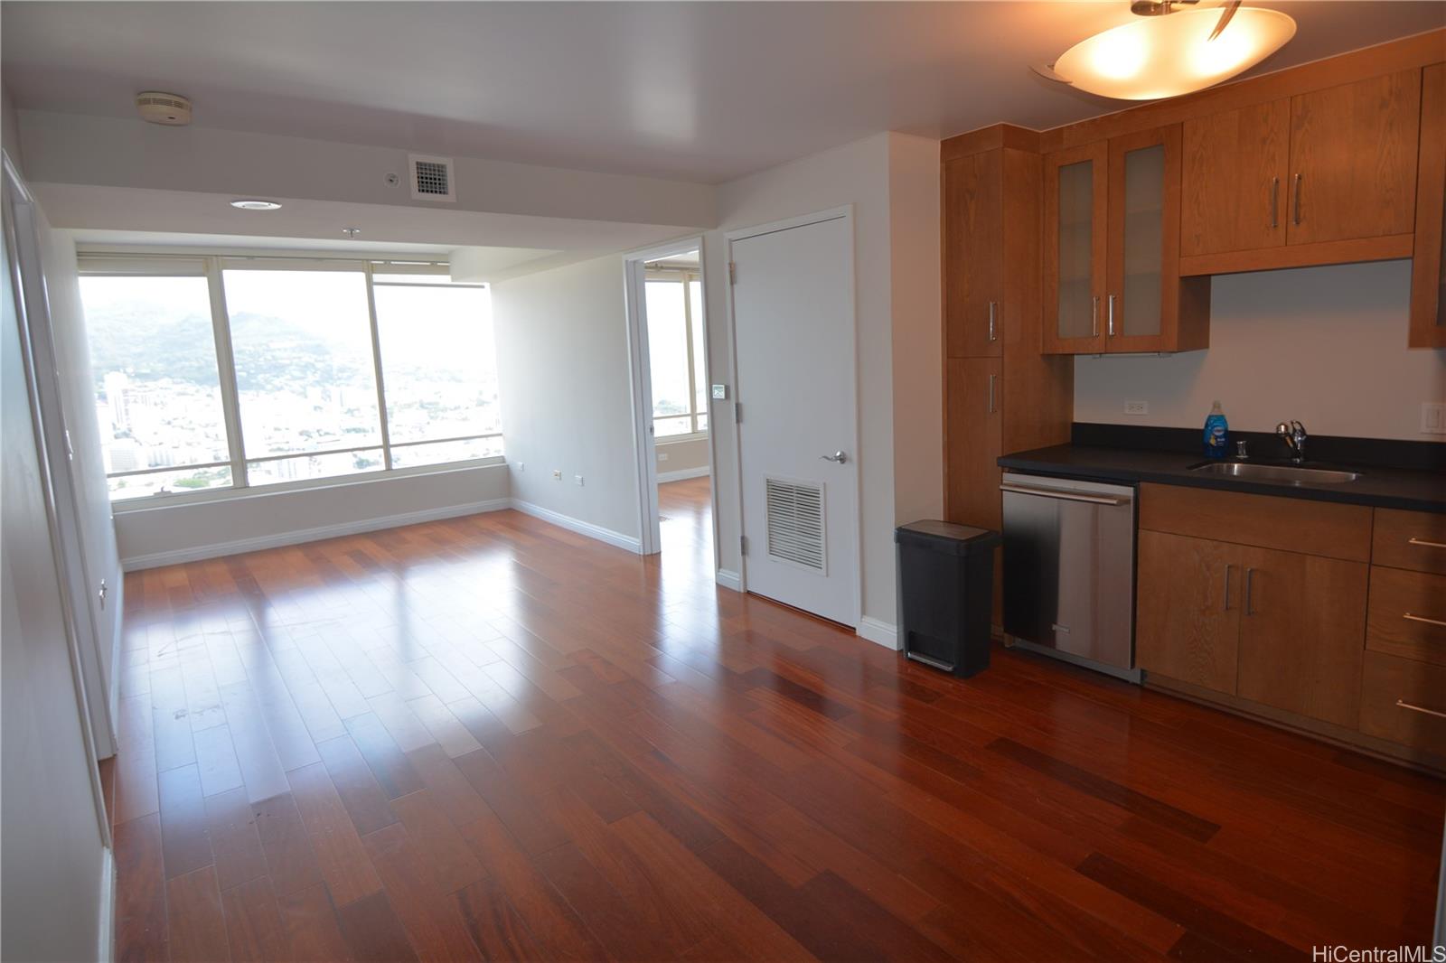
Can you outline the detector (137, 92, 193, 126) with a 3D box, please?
[{"bbox_3d":[-1.941,-1.295,2.656,0.152,0.065,0.152,-10,12,-36],"label":"detector"}]

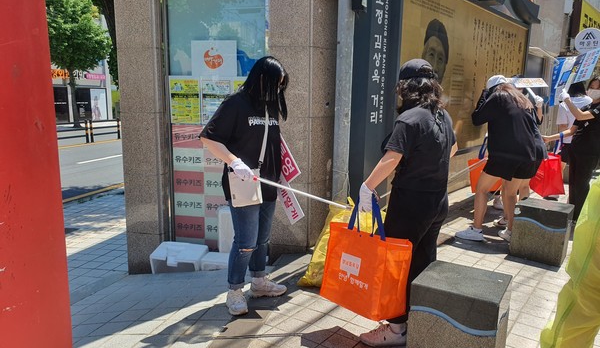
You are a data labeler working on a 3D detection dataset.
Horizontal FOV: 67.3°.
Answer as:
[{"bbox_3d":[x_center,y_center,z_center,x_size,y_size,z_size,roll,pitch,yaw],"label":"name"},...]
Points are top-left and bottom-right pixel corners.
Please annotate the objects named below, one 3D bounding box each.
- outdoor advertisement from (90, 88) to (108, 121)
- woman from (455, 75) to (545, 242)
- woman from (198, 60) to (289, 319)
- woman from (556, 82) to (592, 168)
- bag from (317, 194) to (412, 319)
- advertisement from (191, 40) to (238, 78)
[{"bbox_3d":[-11.572,-3.998,26.000,0.950,1.900,0.060,-10,15,-44],"label":"outdoor advertisement"},{"bbox_3d":[1.880,-0.126,4.250,0.620,1.500,0.520,10,14,39],"label":"woman"},{"bbox_3d":[-0.325,0.070,2.800,0.420,1.580,0.480,11,15,42],"label":"woman"},{"bbox_3d":[3.430,-0.410,5.750,0.450,1.550,0.330,0,11,-5],"label":"woman"},{"bbox_3d":[0.350,0.404,2.320,0.201,0.539,0.398,2,6,-38],"label":"bag"},{"bbox_3d":[-0.782,-1.051,4.120,0.445,0.350,0.020,4,11,14],"label":"advertisement"}]

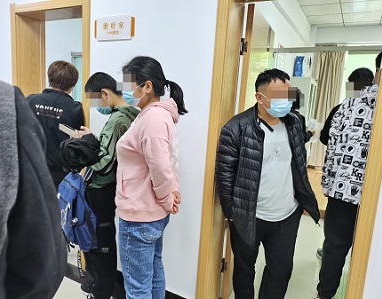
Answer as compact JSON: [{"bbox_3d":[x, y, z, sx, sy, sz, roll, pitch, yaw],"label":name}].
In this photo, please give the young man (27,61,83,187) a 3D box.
[{"bbox_3d":[-1.003,0.210,2.240,0.480,1.700,0.310,7,9,18],"label":"young man"}]

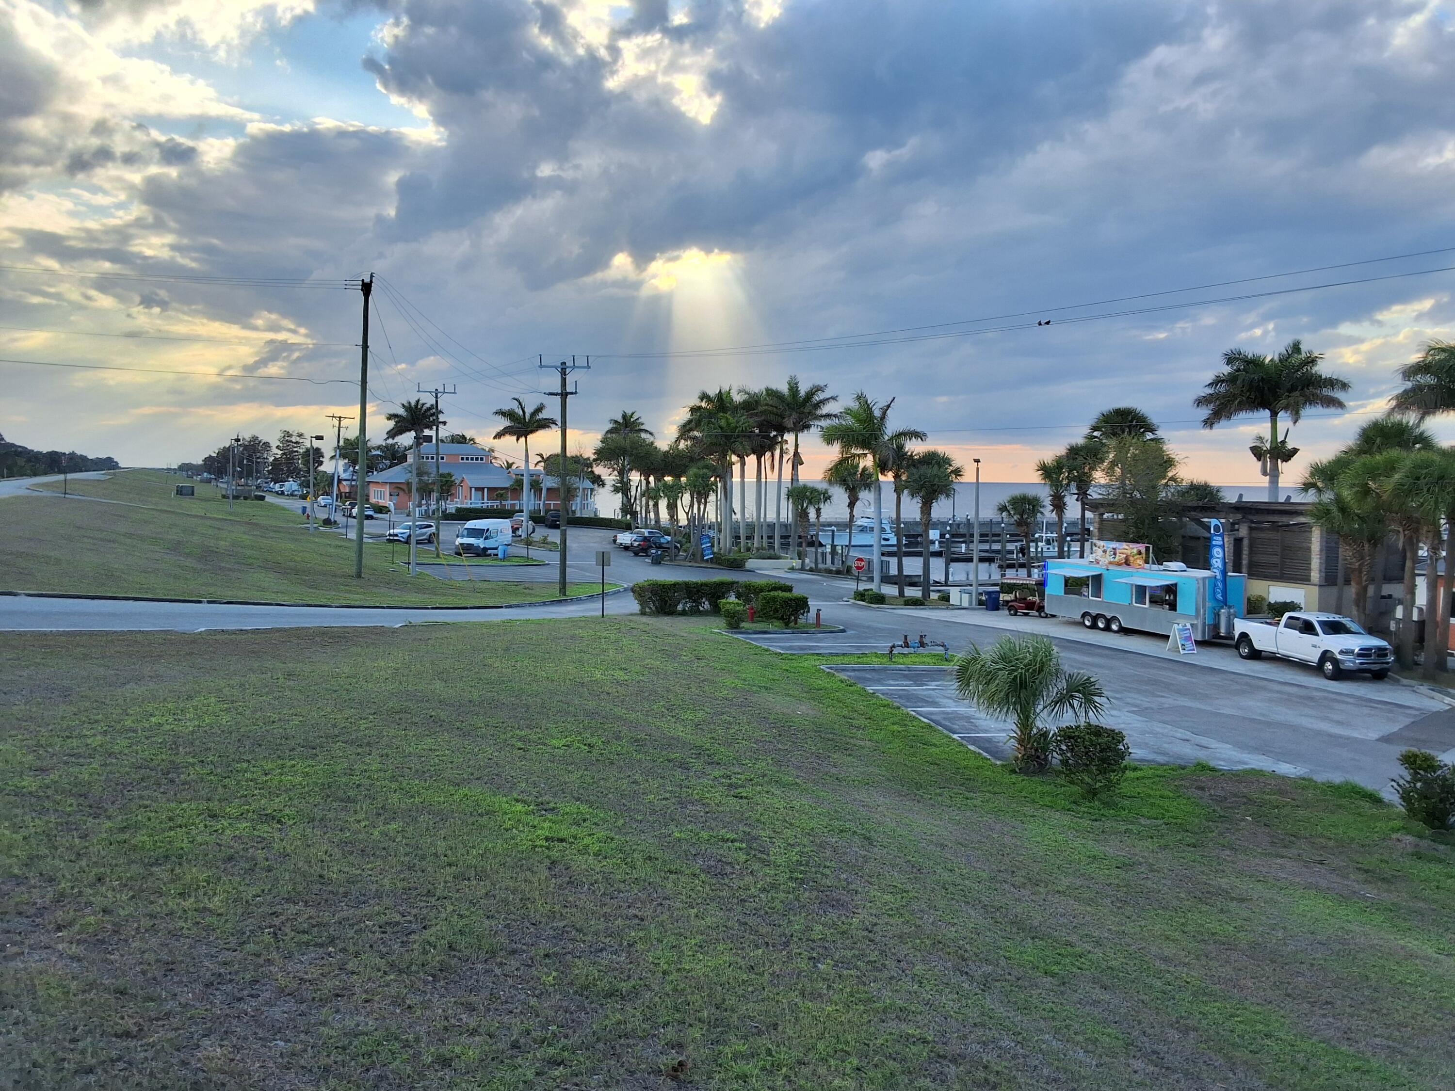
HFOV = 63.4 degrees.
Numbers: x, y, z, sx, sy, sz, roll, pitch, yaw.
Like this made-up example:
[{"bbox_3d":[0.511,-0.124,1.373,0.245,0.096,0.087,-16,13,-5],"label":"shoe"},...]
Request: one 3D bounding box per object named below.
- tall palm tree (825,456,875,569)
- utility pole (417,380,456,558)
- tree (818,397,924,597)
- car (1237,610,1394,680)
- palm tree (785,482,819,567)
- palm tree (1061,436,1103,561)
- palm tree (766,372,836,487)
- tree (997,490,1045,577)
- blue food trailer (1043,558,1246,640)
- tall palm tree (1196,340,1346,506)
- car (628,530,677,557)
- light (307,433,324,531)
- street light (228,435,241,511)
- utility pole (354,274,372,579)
[{"bbox_3d":[7.869,-1.983,75.840,3.200,7.800,3.200,1,3,0],"label":"tall palm tree"},{"bbox_3d":[-22.054,-5.700,89.622,3.000,13.300,0.350,-1,4,-22],"label":"utility pole"},{"bbox_3d":[8.367,-2.969,66.678,6.000,11.320,5.700,1,3,7],"label":"tree"},{"bbox_3d":[20.763,3.419,41.977,2.320,1.960,6.450,0,3,-10],"label":"car"},{"bbox_3d":[5.426,-1.450,84.972,2.460,6.200,2.460,1,3,4],"label":"palm tree"},{"bbox_3d":[19.186,-1.322,63.511,2.390,8.680,2.390,2,3,17],"label":"palm tree"},{"bbox_3d":[5.487,-5.704,86.447,5.400,13.460,5.400,1,3,0],"label":"palm tree"},{"bbox_3d":[16.243,-0.014,65.088,2.580,5.810,2.580,2,3,14],"label":"tree"},{"bbox_3d":[18.277,2.401,52.027,2.580,2.850,9.100,-1,4,-27],"label":"blue food trailer"},{"bbox_3d":[26.974,-3.440,57.700,7.200,13.240,7.200,2,4,25],"label":"tall palm tree"},{"bbox_3d":[-6.155,-0.024,99.003,1.880,1.660,4.700,3,4,39],"label":"car"},{"bbox_3d":[-36.654,-5.592,104.587,1.500,8.680,0.500,-1,4,-21],"label":"light"},{"bbox_3d":[-56.470,-8.334,134.763,1.200,8.340,0.350,0,3,-11],"label":"street light"},{"bbox_3d":[-17.497,-5.733,56.582,0.550,14.700,0.450,2,3,-17],"label":"utility pole"}]

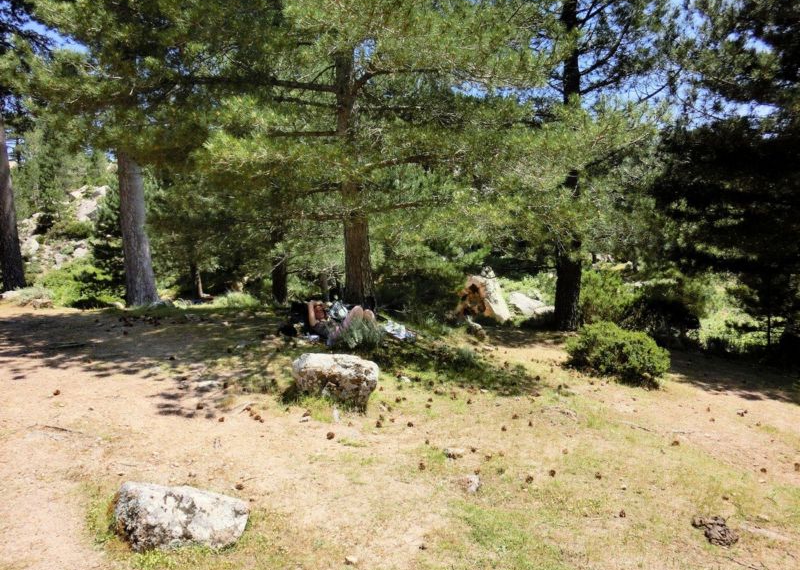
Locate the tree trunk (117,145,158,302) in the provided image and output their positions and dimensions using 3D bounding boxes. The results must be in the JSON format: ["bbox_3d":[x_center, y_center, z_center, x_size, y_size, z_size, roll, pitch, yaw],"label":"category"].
[{"bbox_3d":[-5.052,-1.113,12.570,0.570,3.050,0.570,-3,6,0],"label":"tree trunk"}]

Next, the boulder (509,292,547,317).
[{"bbox_3d":[2.482,0.374,12.400,0.850,0.460,0.700,1,6,17],"label":"boulder"}]

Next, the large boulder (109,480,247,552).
[{"bbox_3d":[-1.102,1.165,3.250,0.640,0.230,0.360,-1,6,2],"label":"large boulder"}]

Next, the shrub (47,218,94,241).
[{"bbox_3d":[-13.707,-2.316,27.000,1.850,0.950,1.500,-3,6,-27],"label":"shrub"}]

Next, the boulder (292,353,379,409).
[{"bbox_3d":[-0.573,0.858,5.750,0.740,0.380,0.550,-1,6,-6],"label":"boulder"}]

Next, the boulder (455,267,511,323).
[{"bbox_3d":[1.364,0.182,10.700,0.880,0.860,0.750,1,6,19],"label":"boulder"}]

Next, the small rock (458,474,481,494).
[{"bbox_3d":[0.403,1.152,3.755,0.120,0.075,0.110,-1,6,0],"label":"small rock"}]

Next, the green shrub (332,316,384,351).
[{"bbox_3d":[-0.519,0.595,8.100,0.620,0.430,0.520,-1,6,0],"label":"green shrub"}]

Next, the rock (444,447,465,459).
[{"bbox_3d":[0.360,1.113,4.274,0.125,0.055,0.100,-1,6,0],"label":"rock"}]

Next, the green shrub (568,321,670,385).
[{"bbox_3d":[2.279,0.704,6.750,1.020,0.550,0.850,1,6,18],"label":"green shrub"}]

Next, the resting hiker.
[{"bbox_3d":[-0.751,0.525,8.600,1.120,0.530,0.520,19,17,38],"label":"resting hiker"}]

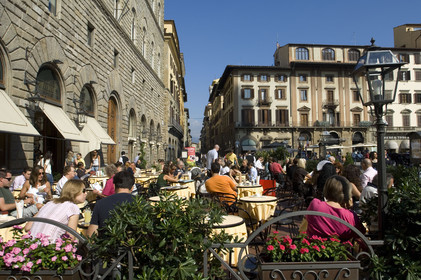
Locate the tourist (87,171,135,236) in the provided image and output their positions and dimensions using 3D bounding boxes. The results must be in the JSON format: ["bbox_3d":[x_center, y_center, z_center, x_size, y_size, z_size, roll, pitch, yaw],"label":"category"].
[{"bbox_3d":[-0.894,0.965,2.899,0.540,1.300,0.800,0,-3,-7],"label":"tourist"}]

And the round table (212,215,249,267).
[{"bbox_3d":[0.061,1.211,2.966,0.620,0.740,0.620,-1,-3,0],"label":"round table"}]

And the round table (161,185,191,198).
[{"bbox_3d":[-0.757,1.408,6.230,0.620,0.740,0.620,-1,-3,0],"label":"round table"}]

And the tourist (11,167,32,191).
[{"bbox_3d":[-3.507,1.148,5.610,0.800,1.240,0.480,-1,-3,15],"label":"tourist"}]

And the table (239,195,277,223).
[{"bbox_3d":[0.807,1.356,4.861,0.650,0.740,0.650,0,-3,0],"label":"table"}]

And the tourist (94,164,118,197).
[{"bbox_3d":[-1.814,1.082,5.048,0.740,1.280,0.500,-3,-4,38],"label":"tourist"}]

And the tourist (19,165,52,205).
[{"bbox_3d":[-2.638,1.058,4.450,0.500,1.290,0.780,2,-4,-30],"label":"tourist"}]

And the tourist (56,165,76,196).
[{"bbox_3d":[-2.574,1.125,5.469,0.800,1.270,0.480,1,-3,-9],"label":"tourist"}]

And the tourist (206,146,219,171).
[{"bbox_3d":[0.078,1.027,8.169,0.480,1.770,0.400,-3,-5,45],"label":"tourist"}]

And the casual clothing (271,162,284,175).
[{"bbox_3d":[2.605,1.118,11.355,0.500,0.520,0.360,0,-3,9],"label":"casual clothing"}]

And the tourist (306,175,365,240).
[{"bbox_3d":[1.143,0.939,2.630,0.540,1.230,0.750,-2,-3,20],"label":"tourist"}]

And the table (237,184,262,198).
[{"bbox_3d":[0.949,1.473,6.928,0.650,0.740,0.650,0,-3,0],"label":"table"}]

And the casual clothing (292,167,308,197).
[{"bbox_3d":[1.989,0.918,6.457,0.420,0.700,0.480,2,-4,-41],"label":"casual clothing"}]

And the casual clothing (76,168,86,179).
[{"bbox_3d":[-3.911,1.019,8.857,0.360,0.460,0.420,1,-3,-18],"label":"casual clothing"}]

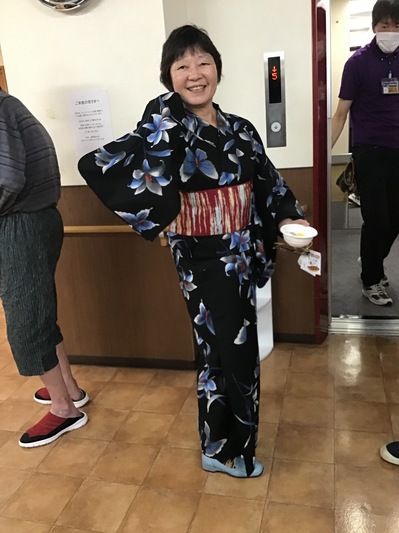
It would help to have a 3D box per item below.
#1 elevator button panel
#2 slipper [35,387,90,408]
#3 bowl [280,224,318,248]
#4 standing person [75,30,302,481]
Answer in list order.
[{"bbox_3d":[0.383,-0.834,2.405,0.098,0.455,0.016,0,16,15],"label":"elevator button panel"},{"bbox_3d":[-0.674,0.620,2.323,0.283,0.080,0.105,0,16,15],"label":"slipper"},{"bbox_3d":[0.315,-0.096,1.500,0.118,0.045,0.118,2,24,-1],"label":"bowl"},{"bbox_3d":[-0.013,0.022,1.591,0.710,1.530,0.440,-12,18,-26],"label":"standing person"}]

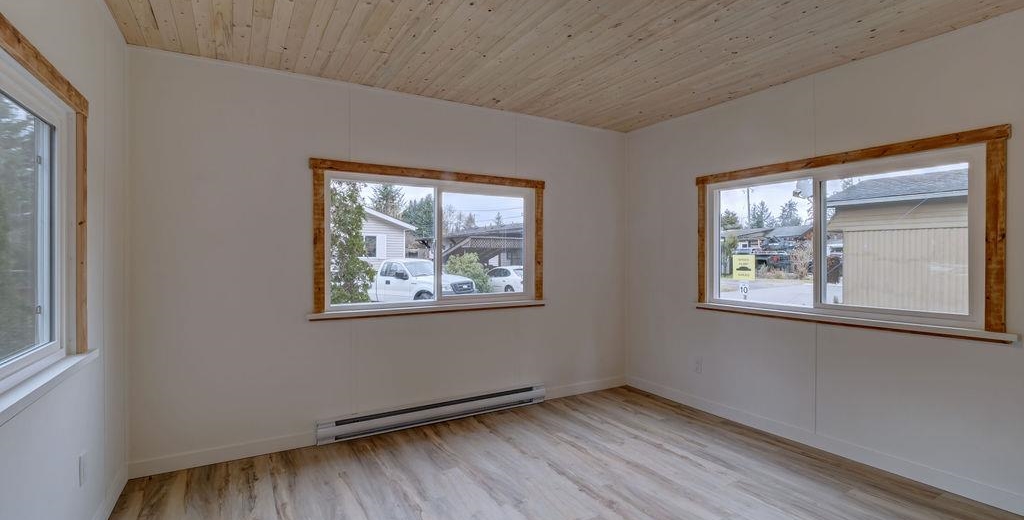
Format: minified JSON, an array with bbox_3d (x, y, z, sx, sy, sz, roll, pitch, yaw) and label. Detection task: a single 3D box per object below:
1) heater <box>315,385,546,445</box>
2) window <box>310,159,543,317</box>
[{"bbox_3d":[-0.468,1.056,3.325,1.676,0.150,0.062,0,1,-30],"label":"heater"},{"bbox_3d":[-0.483,-0.132,3.321,1.736,0.974,0.050,0,1,-30],"label":"window"}]

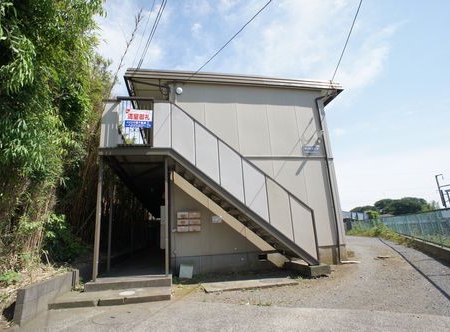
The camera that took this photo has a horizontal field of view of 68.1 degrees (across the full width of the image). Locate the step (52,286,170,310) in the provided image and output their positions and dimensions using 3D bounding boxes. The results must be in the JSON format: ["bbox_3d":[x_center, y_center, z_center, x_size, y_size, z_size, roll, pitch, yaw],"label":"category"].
[{"bbox_3d":[-1.741,2.120,5.381,1.730,0.085,1.030,-1,-14,-9],"label":"step"}]

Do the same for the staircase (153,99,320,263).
[{"bbox_3d":[0.132,0.484,8.298,3.770,3.980,1.200,-1,-14,-9],"label":"staircase"}]

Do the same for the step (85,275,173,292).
[{"bbox_3d":[-1.781,2.249,6.428,1.490,0.135,1.050,-1,-14,-9],"label":"step"}]

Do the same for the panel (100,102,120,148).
[{"bbox_3d":[-2.625,-0.942,7.620,0.395,1.140,0.050,-1,-14,-9],"label":"panel"}]

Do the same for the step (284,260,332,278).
[{"bbox_3d":[2.036,2.517,8.087,0.500,0.250,1.340,-1,-14,-9],"label":"step"}]

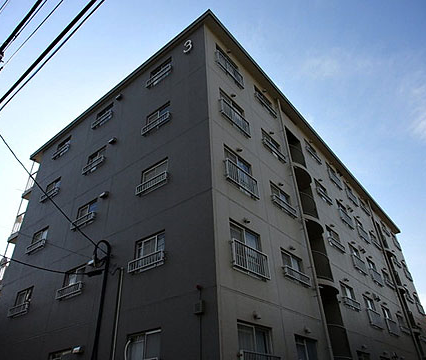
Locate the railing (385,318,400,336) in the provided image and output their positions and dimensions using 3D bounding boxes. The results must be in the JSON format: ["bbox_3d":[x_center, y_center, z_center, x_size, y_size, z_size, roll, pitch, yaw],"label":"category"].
[{"bbox_3d":[9.532,7.778,18.412,0.120,0.800,1.850,-26,-41,30],"label":"railing"}]

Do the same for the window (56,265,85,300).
[{"bbox_3d":[-4.874,3.537,12.065,1.420,0.970,0.200,-26,-41,30],"label":"window"}]

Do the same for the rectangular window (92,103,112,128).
[{"bbox_3d":[-5.346,-3.209,17.098,1.530,1.040,0.260,-26,-40,31],"label":"rectangular window"}]

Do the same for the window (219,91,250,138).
[{"bbox_3d":[0.787,-2.480,12.862,0.176,1.418,1.607,-26,-41,30],"label":"window"}]

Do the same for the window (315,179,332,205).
[{"bbox_3d":[5.770,0.639,18.191,0.176,0.999,1.620,-26,-41,30],"label":"window"}]

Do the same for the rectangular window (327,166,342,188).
[{"bbox_3d":[7.486,-0.216,21.494,0.176,1.418,1.606,-26,-41,30],"label":"rectangular window"}]

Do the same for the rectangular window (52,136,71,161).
[{"bbox_3d":[-7.999,-1.691,18.425,1.400,1.080,0.200,-26,-41,30],"label":"rectangular window"}]

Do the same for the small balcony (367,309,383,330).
[{"bbox_3d":[7.960,6.826,16.998,0.151,0.741,1.784,-26,-40,30],"label":"small balcony"}]

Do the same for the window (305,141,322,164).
[{"bbox_3d":[5.575,-1.562,19.411,0.200,1.070,1.550,-26,-41,30],"label":"window"}]

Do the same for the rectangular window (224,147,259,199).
[{"bbox_3d":[0.933,-0.260,11.510,0.219,1.394,1.716,-26,-40,30],"label":"rectangular window"}]

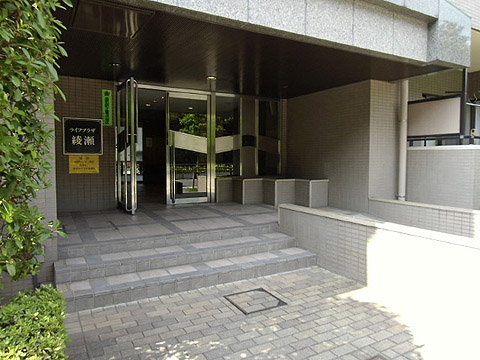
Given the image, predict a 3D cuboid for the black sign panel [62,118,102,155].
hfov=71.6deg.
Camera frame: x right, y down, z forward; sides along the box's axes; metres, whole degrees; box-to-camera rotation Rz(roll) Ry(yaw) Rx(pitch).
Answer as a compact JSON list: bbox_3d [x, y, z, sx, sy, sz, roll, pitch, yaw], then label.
[{"bbox_3d":[-2.571,-0.708,5.484,0.594,0.597,0.040,-1,3,-29],"label":"black sign panel"}]

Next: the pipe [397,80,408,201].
[{"bbox_3d":[2.830,-0.682,5.750,0.114,2.120,0.114,-1,3,-29],"label":"pipe"}]

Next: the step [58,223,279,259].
[{"bbox_3d":[-0.782,0.739,4.396,2.879,0.136,0.360,-1,3,-29],"label":"step"}]

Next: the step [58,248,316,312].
[{"bbox_3d":[-0.385,1.046,3.689,2.879,0.148,0.407,-1,3,-29],"label":"step"}]

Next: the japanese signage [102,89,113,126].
[{"bbox_3d":[-2.244,-1.218,5.648,0.156,0.611,0.020,-1,3,-29],"label":"japanese signage"}]

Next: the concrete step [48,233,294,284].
[{"bbox_3d":[-0.589,0.889,4.053,2.879,0.125,0.441,-1,3,-29],"label":"concrete step"}]

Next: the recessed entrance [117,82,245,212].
[{"bbox_3d":[-0.927,-0.602,6.119,2.512,2.168,0.630,-1,3,-29],"label":"recessed entrance"}]

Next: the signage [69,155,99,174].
[{"bbox_3d":[-2.574,-0.253,5.519,0.453,0.300,0.020,-1,3,-29],"label":"signage"}]

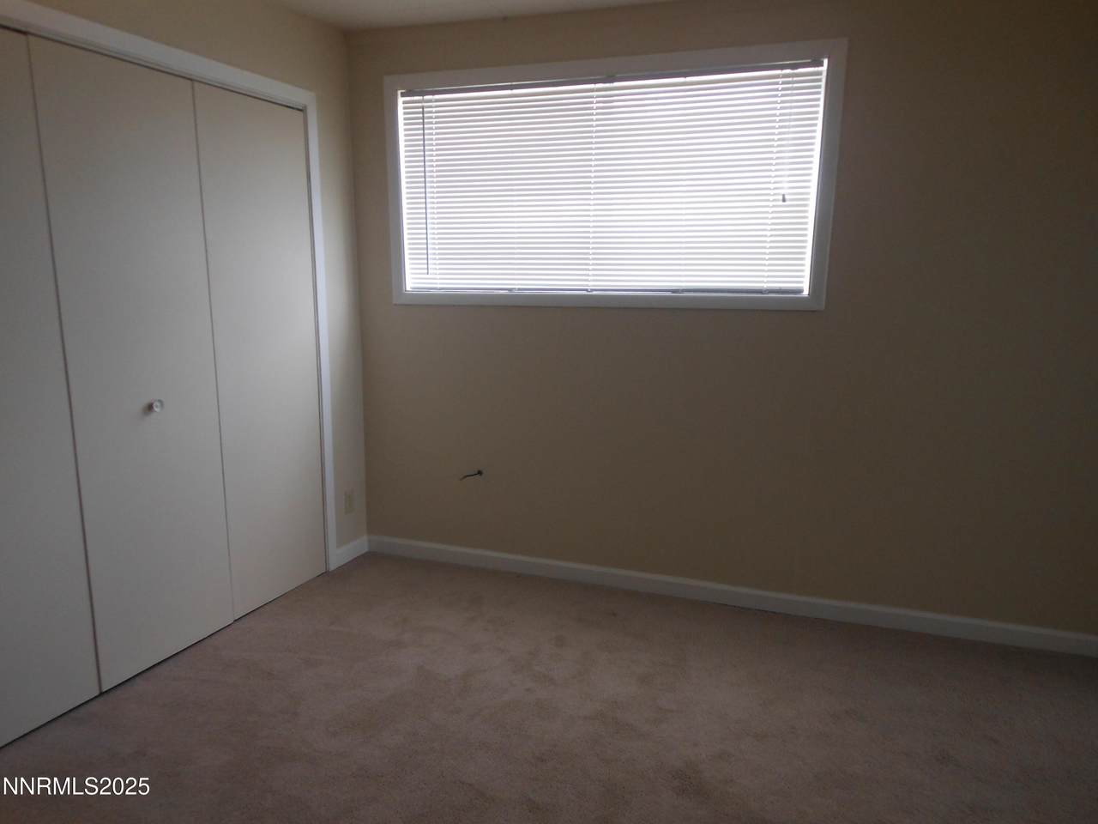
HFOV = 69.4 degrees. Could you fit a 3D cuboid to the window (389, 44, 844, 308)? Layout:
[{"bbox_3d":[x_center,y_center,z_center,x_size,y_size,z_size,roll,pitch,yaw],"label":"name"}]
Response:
[{"bbox_3d":[0.176,-0.943,3.321,1.910,0.980,0.090,4,11,21],"label":"window"}]

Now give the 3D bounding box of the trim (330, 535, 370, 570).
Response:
[{"bbox_3d":[-0.973,0.682,3.891,0.018,0.087,0.300,4,11,21],"label":"trim"}]

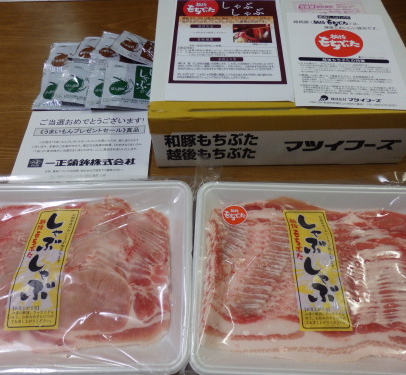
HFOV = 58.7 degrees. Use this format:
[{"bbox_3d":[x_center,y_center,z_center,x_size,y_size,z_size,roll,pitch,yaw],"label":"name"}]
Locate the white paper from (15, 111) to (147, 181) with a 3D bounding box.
[{"bbox_3d":[-0.161,-0.063,0.499,0.179,0.003,0.128,-1,58,0],"label":"white paper"}]

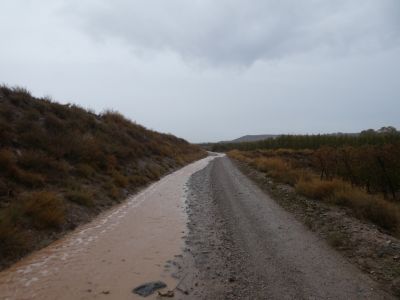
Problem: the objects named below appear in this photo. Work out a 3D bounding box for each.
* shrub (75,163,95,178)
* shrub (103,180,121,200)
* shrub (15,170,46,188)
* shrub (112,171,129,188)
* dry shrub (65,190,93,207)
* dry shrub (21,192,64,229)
[{"bbox_3d":[-3.255,0.578,7.815,0.564,0.442,0.535,0,1,0],"label":"shrub"},{"bbox_3d":[-2.429,1.112,7.612,0.494,0.538,0.469,0,1,0],"label":"shrub"},{"bbox_3d":[-3.512,0.590,5.745,0.663,0.406,0.630,0,1,0],"label":"shrub"},{"bbox_3d":[-2.535,0.941,8.843,0.510,0.563,0.485,0,1,0],"label":"shrub"},{"bbox_3d":[-2.736,1.101,6.297,0.590,0.356,0.561,0,1,0],"label":"dry shrub"},{"bbox_3d":[-2.783,1.058,4.931,0.747,0.662,0.710,0,1,0],"label":"dry shrub"}]

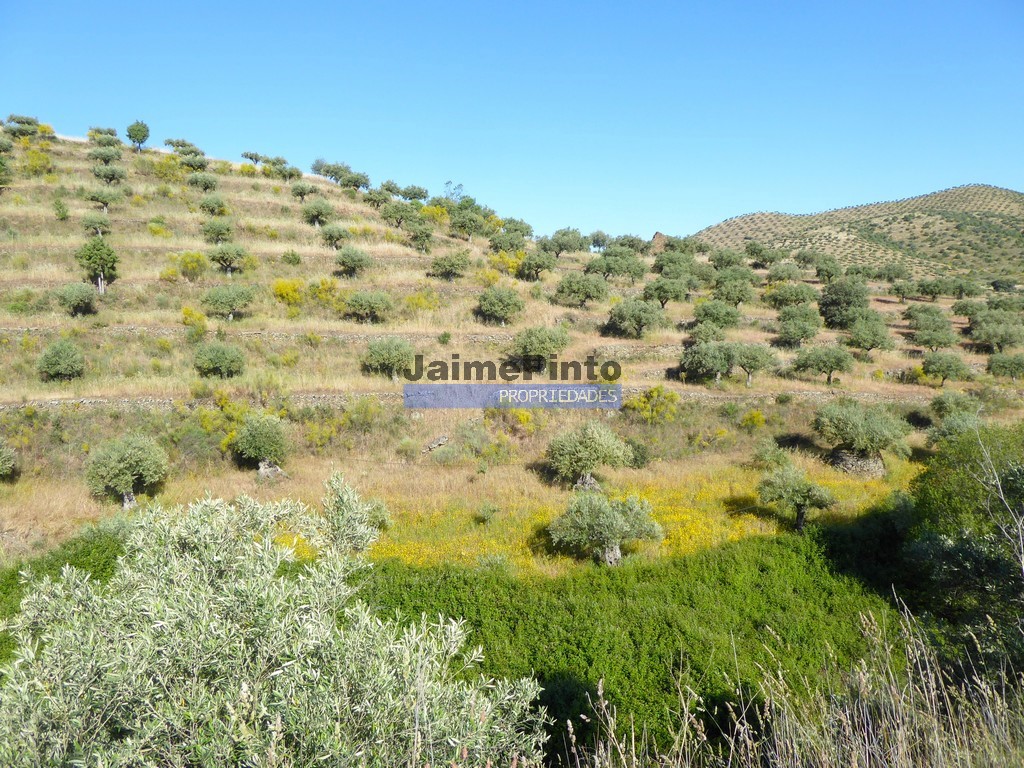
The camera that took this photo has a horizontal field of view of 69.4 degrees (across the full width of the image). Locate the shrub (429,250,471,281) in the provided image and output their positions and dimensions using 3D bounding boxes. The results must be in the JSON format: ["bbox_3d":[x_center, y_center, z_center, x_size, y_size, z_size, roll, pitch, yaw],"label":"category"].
[{"bbox_3d":[-5.073,-9.734,61.000,3.200,2.560,3.040,0,5,-5],"label":"shrub"}]

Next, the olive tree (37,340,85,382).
[{"bbox_3d":[-32.933,-1.680,54.000,3.430,2.990,3.260,0,2,0],"label":"olive tree"}]

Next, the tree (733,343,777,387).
[{"bbox_3d":[15.412,-1.208,47.000,2.740,2.860,2.600,0,1,0],"label":"tree"}]

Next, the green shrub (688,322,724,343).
[{"bbox_3d":[15.162,-3.771,57.500,2.880,2.180,2.730,0,2,0],"label":"green shrub"}]

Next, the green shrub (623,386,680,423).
[{"bbox_3d":[8.206,1.265,43.500,3.340,2.240,2.840,0,1,0],"label":"green shrub"}]

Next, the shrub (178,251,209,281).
[{"bbox_3d":[-26.661,-9.893,62.000,2.360,2.600,2.240,-2,5,-23],"label":"shrub"}]

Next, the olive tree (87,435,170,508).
[{"bbox_3d":[-16.421,3.727,31.500,3.470,3.090,3.300,0,3,0],"label":"olive tree"}]

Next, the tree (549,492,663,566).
[{"bbox_3d":[3.287,5.116,26.000,3.890,2.550,3.690,0,3,0],"label":"tree"}]

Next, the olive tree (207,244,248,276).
[{"bbox_3d":[-27.267,-11.857,71.000,3.550,3.260,3.370,0,2,0],"label":"olive tree"}]

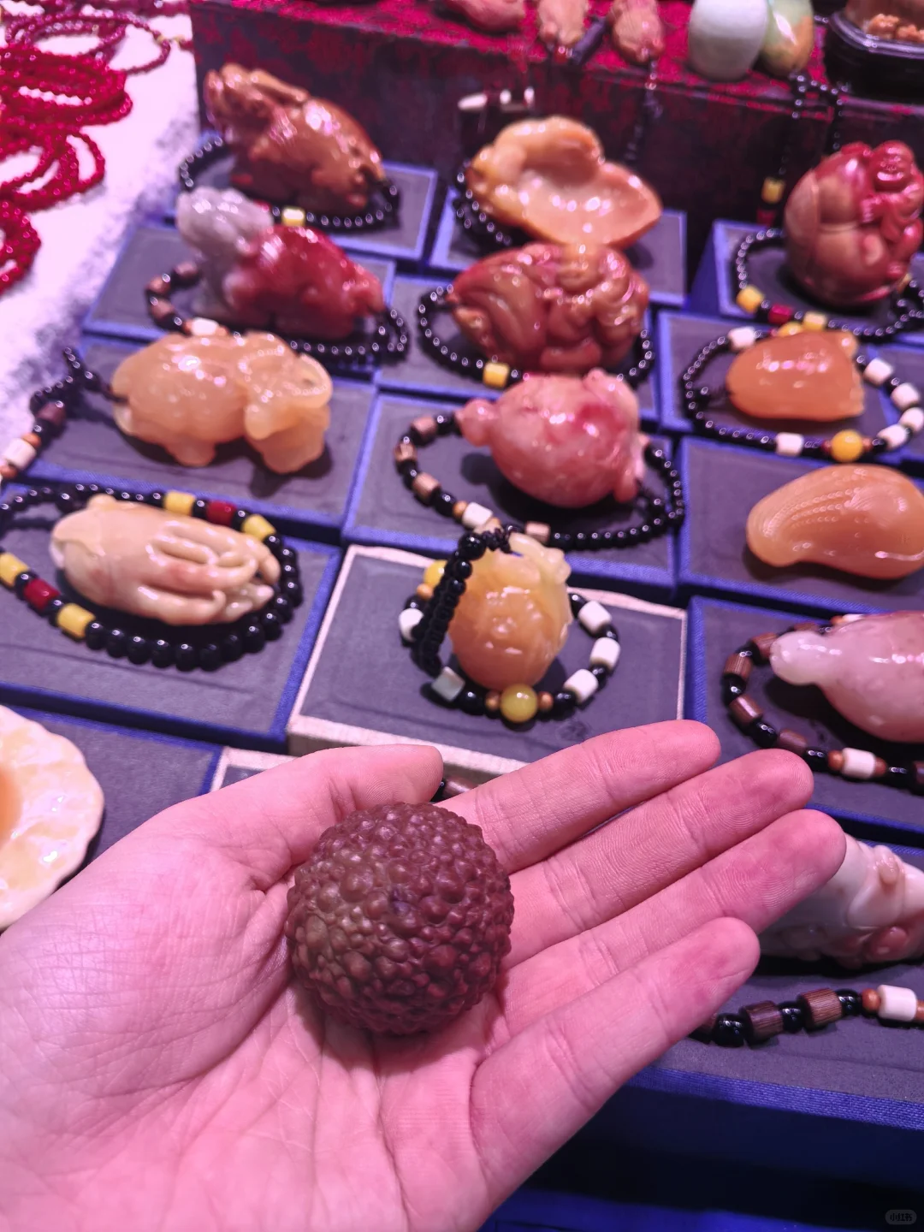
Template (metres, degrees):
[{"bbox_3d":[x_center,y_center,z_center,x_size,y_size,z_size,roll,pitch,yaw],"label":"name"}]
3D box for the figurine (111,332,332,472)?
[{"bbox_3d":[-0.086,-0.080,0.351,0.078,0.045,0.039,6,55,-3],"label":"figurine"}]

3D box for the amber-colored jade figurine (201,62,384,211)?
[{"bbox_3d":[-0.076,-0.221,0.443,0.082,0.054,0.042,12,55,1],"label":"amber-colored jade figurine"}]

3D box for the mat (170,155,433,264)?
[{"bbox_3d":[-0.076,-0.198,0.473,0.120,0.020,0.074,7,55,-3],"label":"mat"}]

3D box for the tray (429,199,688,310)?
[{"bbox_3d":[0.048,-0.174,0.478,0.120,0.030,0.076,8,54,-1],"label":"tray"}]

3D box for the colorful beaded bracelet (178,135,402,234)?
[{"bbox_3d":[-0.082,-0.208,0.461,0.110,0.009,0.070,7,55,-3],"label":"colorful beaded bracelet"}]

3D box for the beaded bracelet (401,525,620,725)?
[{"bbox_3d":[0.018,-0.002,0.301,0.074,0.046,0.060,8,54,-1],"label":"beaded bracelet"}]

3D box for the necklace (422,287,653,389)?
[{"bbox_3d":[0.032,-0.120,0.416,0.106,0.012,0.065,8,54,-1],"label":"necklace"}]

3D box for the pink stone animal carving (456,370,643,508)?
[{"bbox_3d":[0.032,-0.065,0.351,0.069,0.046,0.052,8,54,-1],"label":"pink stone animal carving"}]

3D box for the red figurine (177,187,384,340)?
[{"bbox_3d":[-0.073,-0.146,0.394,0.083,0.051,0.041,9,55,-1],"label":"red figurine"}]

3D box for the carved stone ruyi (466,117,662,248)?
[{"bbox_3d":[0.048,-0.203,0.450,0.091,0.049,0.044,13,55,2],"label":"carved stone ruyi"}]

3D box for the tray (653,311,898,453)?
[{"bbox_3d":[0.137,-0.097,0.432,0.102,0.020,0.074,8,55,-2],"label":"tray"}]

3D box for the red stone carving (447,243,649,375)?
[{"bbox_3d":[0.036,-0.128,0.402,0.084,0.047,0.060,8,54,-1],"label":"red stone carving"}]

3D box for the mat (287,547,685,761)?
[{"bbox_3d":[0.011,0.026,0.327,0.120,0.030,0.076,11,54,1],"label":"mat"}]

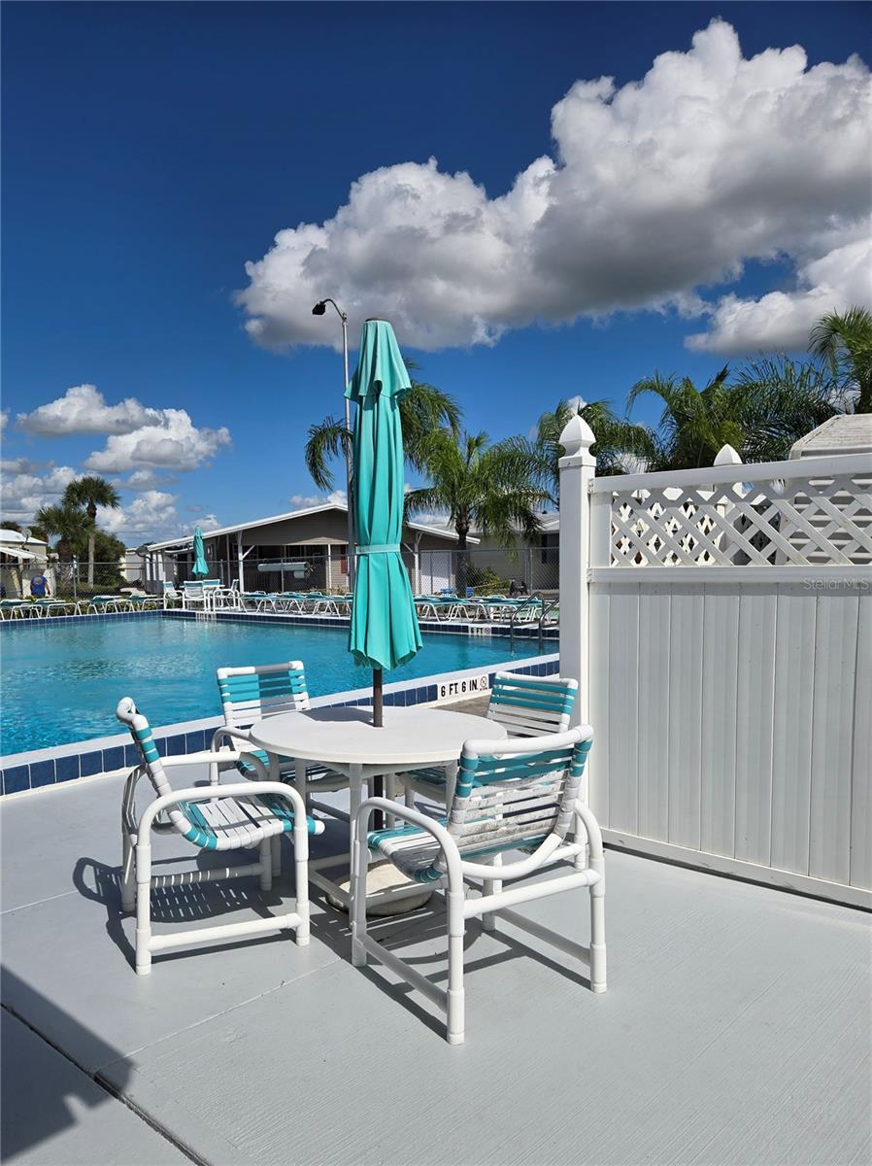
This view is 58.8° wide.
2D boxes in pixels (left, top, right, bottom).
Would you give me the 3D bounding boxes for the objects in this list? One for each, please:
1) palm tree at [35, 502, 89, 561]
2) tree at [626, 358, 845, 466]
[{"bbox_3d":[-20.753,-2.240,43.000,3.000,4.700,3.000,-1,2,0],"label":"palm tree"},{"bbox_3d":[8.244,-2.712,21.500,5.800,6.800,5.500,-1,1,6],"label":"tree"}]

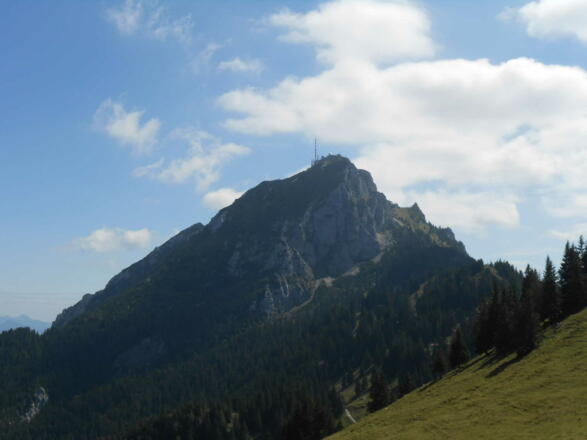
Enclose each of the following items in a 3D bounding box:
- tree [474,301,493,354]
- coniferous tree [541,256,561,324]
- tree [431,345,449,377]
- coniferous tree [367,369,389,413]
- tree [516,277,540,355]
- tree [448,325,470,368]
[{"bbox_3d":[28.820,16.390,126.000,2.730,8.350,2.730,0,-6,0],"label":"tree"},{"bbox_3d":[43.930,12.340,142.000,3.420,12.210,3.420,0,-6,0],"label":"coniferous tree"},{"bbox_3d":[23.900,23.210,136.000,2.950,5.660,2.950,0,-6,0],"label":"tree"},{"bbox_3d":[13.950,28.400,138.000,3.650,7.460,3.650,0,-6,0],"label":"coniferous tree"},{"bbox_3d":[33.950,13.940,120.000,3.470,11.560,3.470,0,-6,0],"label":"tree"},{"bbox_3d":[25.580,19.590,128.000,3.390,6.980,3.390,0,-6,0],"label":"tree"}]

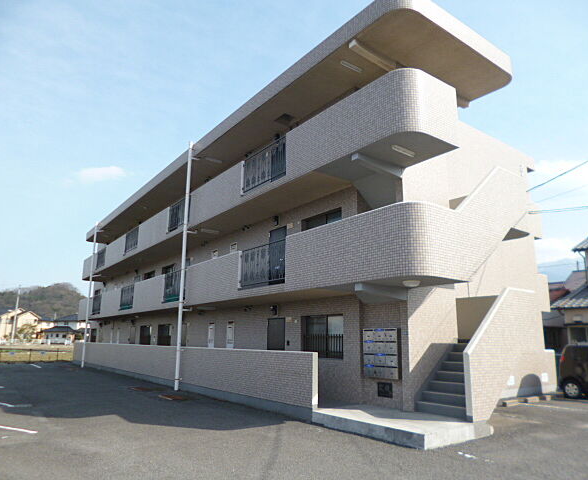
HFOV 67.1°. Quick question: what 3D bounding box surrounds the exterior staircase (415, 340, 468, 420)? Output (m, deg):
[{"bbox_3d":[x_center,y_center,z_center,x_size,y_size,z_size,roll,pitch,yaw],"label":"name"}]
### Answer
[{"bbox_3d":[3.384,2.792,8.964,1.567,1.307,1.171,9,-15,-35],"label":"exterior staircase"}]

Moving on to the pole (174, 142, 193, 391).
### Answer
[{"bbox_3d":[-3.743,0.640,15.199,0.120,8.572,0.120,9,-15,-35],"label":"pole"}]

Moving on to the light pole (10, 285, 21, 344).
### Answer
[{"bbox_3d":[-51.507,13.723,82.341,0.350,10.682,0.350,9,-15,-35],"label":"light pole"}]

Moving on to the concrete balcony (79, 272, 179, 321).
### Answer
[{"bbox_3d":[-8.386,3.220,22.639,1.482,1.355,16.395,9,-16,-35],"label":"concrete balcony"}]

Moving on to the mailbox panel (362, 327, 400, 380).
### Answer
[{"bbox_3d":[1.931,2.441,9.600,0.173,1.031,0.970,9,-15,-35],"label":"mailbox panel"}]

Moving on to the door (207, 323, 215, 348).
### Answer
[{"bbox_3d":[-3.001,3.975,15.960,0.099,1.939,0.570,9,-15,-35],"label":"door"}]

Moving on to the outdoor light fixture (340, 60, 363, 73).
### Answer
[{"bbox_3d":[1.382,-4.110,10.594,0.659,0.085,0.121,9,-16,-35],"label":"outdoor light fixture"}]

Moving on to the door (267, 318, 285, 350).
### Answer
[{"bbox_3d":[-0.511,3.344,12.956,0.097,2.060,0.926,9,-16,-35],"label":"door"}]

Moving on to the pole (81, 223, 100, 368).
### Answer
[{"bbox_3d":[-11.815,3.040,25.831,0.120,8.461,0.120,9,-15,-35],"label":"pole"}]

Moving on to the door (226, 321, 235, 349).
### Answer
[{"bbox_3d":[-2.148,3.746,15.127,0.097,1.939,0.454,9,-16,-35],"label":"door"}]

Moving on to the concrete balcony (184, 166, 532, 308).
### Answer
[{"bbox_3d":[0.800,0.402,12.687,3.993,2.656,9.680,9,-16,-35],"label":"concrete balcony"}]

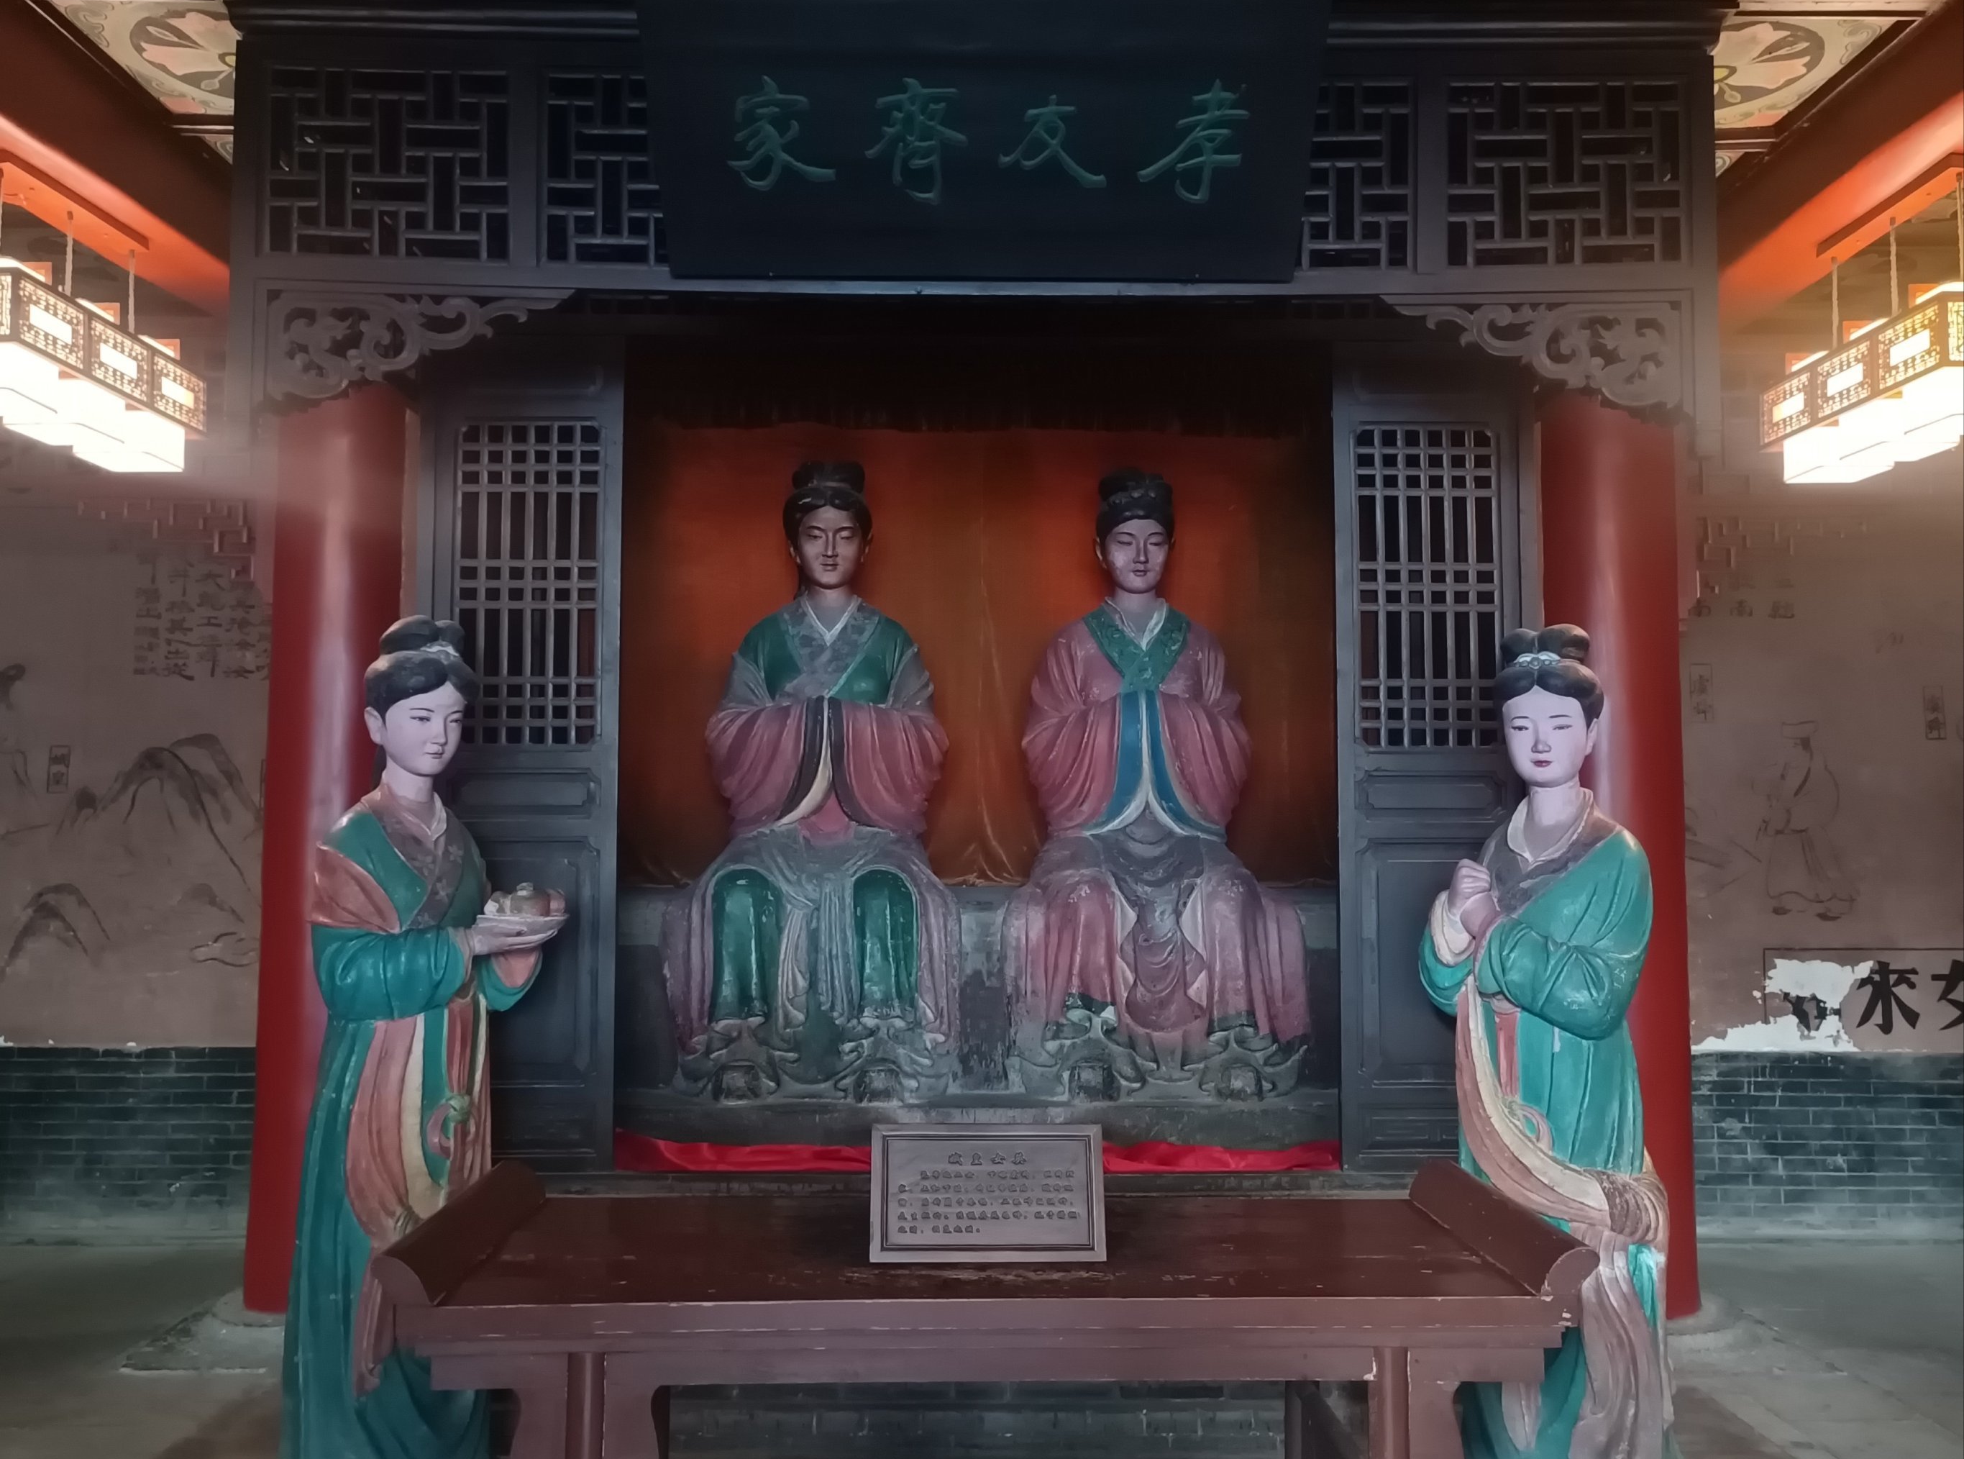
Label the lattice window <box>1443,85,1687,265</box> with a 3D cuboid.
[{"bbox_3d":[1.832,-1.745,4.815,0.755,0.599,0.060,0,-3,-1],"label":"lattice window"}]

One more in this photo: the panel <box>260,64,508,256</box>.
[{"bbox_3d":[-1.844,-1.755,4.756,0.755,0.604,0.060,0,-3,-1],"label":"panel"}]

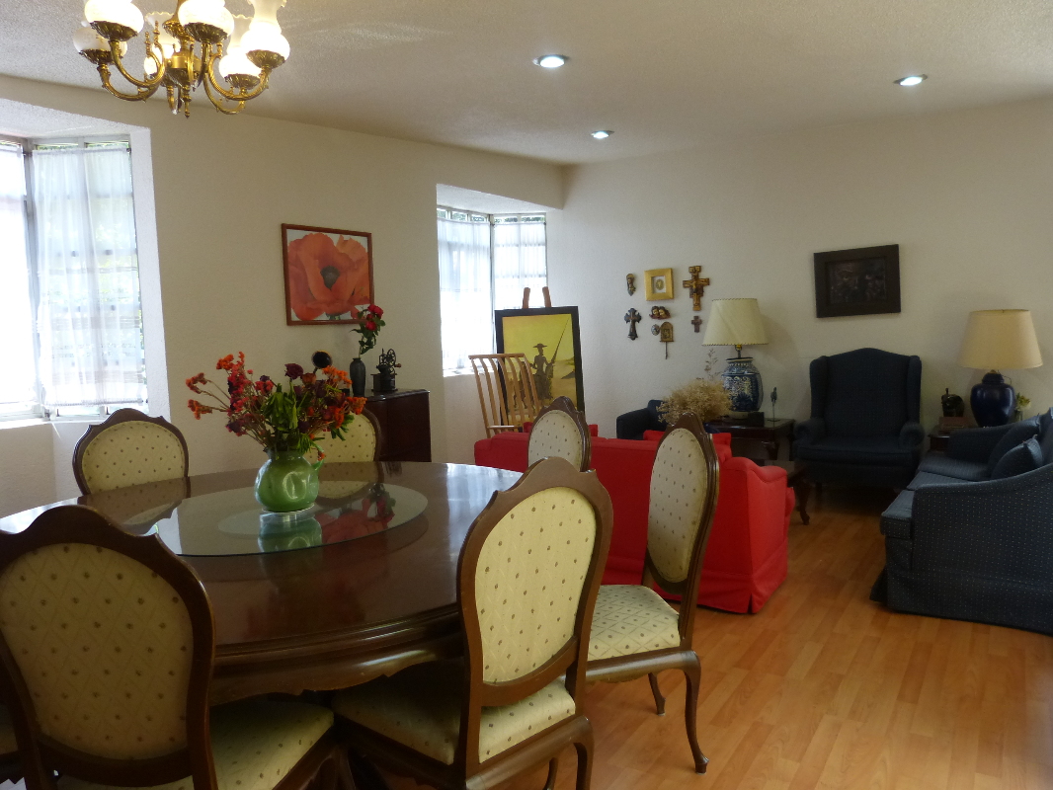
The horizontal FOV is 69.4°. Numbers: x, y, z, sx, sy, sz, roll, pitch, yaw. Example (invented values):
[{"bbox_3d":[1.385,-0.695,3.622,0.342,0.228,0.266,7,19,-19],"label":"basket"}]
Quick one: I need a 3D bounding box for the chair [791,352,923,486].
[{"bbox_3d":[2.381,0.221,5.392,0.810,1.097,0.830,1,6,27],"label":"chair"}]

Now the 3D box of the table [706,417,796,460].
[{"bbox_3d":[1.624,0.477,5.632,0.600,0.580,0.540,2,7,33],"label":"table"}]

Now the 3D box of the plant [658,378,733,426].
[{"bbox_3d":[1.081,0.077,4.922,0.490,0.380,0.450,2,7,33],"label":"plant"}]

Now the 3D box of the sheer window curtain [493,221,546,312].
[{"bbox_3d":[-0.051,-0.902,7.071,0.452,1.376,0.070,0,6,6],"label":"sheer window curtain"}]

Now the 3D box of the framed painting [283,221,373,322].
[{"bbox_3d":[-1.184,-0.713,4.634,0.030,0.572,0.700,3,7,33],"label":"framed painting"}]

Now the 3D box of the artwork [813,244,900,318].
[{"bbox_3d":[2.438,-0.831,5.613,0.580,0.485,0.040,-1,5,34],"label":"artwork"}]

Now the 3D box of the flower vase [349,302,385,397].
[{"bbox_3d":[-0.959,-0.251,4.470,0.200,0.530,0.170,-1,6,0],"label":"flower vase"}]

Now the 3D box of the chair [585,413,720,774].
[{"bbox_3d":[0.282,0.606,2.391,0.555,1.085,0.510,-2,6,-11],"label":"chair"}]

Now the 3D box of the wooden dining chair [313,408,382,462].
[{"bbox_3d":[-0.834,0.532,3.275,0.500,1.050,0.580,-2,6,-6],"label":"wooden dining chair"}]

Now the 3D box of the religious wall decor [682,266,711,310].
[{"bbox_3d":[1.385,-0.870,6.218,0.228,0.366,0.025,0,6,34],"label":"religious wall decor"}]

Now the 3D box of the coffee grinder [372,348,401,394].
[{"bbox_3d":[-0.887,-0.160,4.824,0.163,0.282,0.135,-5,7,-31],"label":"coffee grinder"}]

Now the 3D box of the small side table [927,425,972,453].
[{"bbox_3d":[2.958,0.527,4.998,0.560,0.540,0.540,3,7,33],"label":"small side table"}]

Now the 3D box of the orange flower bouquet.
[{"bbox_3d":[-0.811,0.116,2.436,0.540,0.500,0.450,-1,6,0],"label":"orange flower bouquet"}]

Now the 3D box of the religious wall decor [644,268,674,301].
[{"bbox_3d":[1.109,-0.925,6.391,0.243,0.253,0.030,-2,5,34],"label":"religious wall decor"}]

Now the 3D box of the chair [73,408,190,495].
[{"bbox_3d":[-1.340,0.591,2.906,0.555,1.085,0.510,2,7,30],"label":"chair"}]

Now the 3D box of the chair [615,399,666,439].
[{"bbox_3d":[1.273,0.357,6.149,0.840,0.740,0.800,2,7,33],"label":"chair"}]

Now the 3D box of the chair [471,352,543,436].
[{"bbox_3d":[0.128,0.296,5.103,0.740,1.120,0.600,3,7,38],"label":"chair"}]

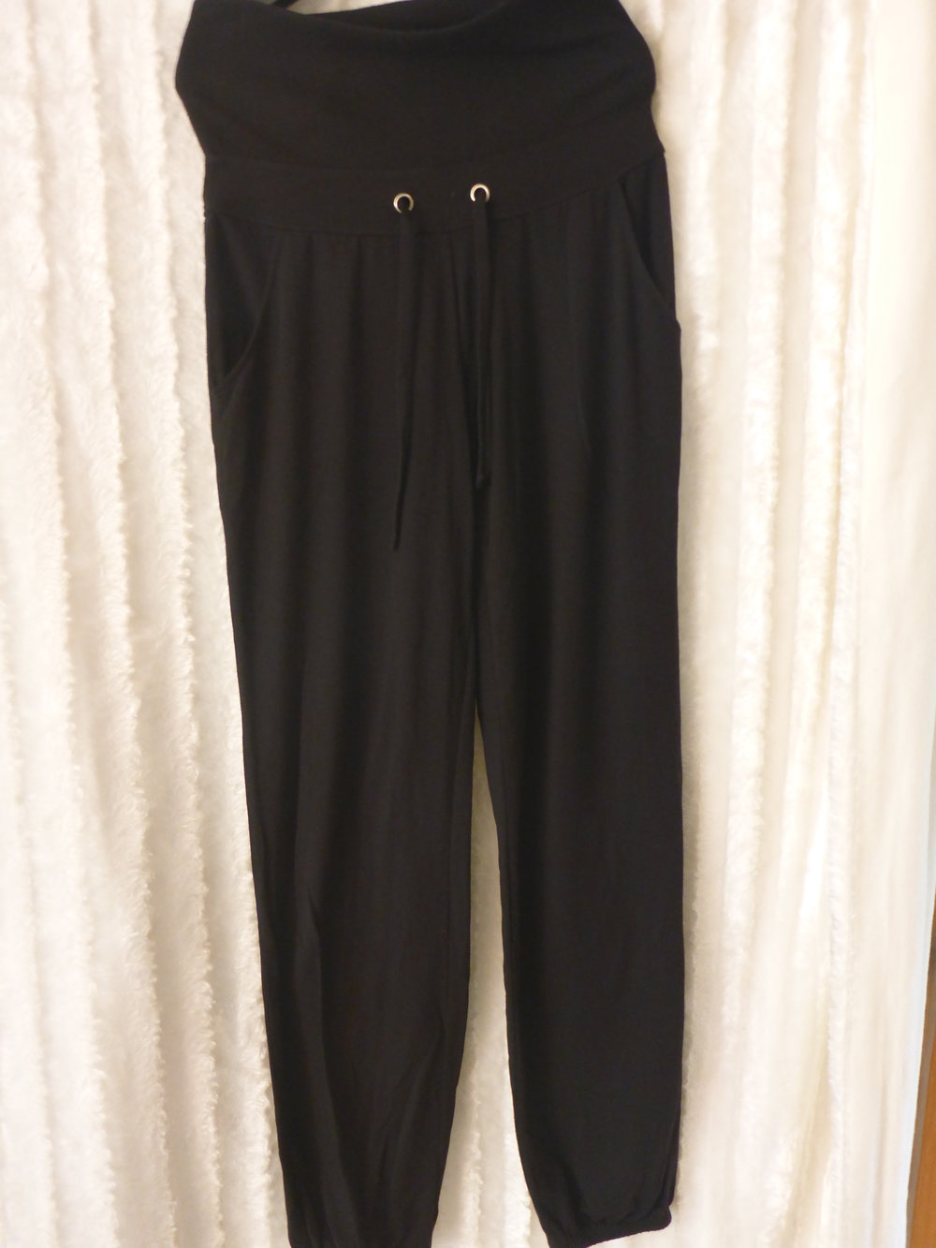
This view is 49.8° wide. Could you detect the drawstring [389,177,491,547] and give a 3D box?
[{"bbox_3d":[-0.024,-0.219,0.880,0.087,0.311,0.024,0,10,0],"label":"drawstring"}]

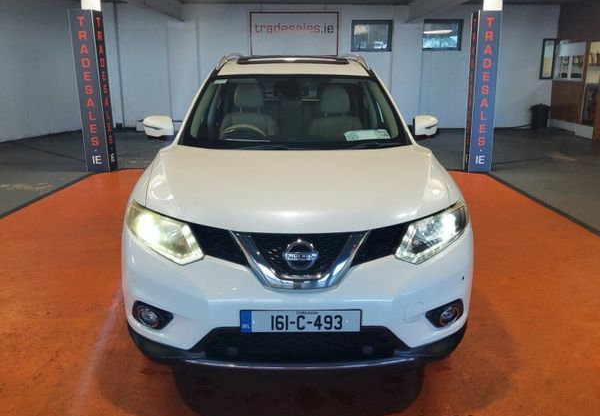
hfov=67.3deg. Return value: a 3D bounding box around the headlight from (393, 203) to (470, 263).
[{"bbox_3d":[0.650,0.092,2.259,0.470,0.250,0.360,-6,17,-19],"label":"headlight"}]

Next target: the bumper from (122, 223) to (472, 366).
[{"bbox_3d":[-0.005,0.376,2.197,1.780,0.600,0.570,-1,17,-2],"label":"bumper"}]

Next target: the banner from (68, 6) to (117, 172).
[{"bbox_3d":[-3.190,-1.763,7.008,0.350,2.380,0.320,1,17,2],"label":"banner"}]

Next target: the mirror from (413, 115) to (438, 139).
[{"bbox_3d":[0.910,-0.584,3.280,0.195,0.170,0.160,-1,17,-2],"label":"mirror"}]

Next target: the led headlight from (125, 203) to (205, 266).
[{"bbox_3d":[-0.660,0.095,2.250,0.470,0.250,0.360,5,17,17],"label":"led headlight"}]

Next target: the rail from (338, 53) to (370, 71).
[{"bbox_3d":[0.480,-1.345,4.190,0.080,0.140,1.550,-1,17,-2],"label":"rail"}]

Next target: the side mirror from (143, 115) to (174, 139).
[{"bbox_3d":[-1.020,-0.579,3.250,0.220,0.170,0.160,-1,17,-2],"label":"side mirror"}]

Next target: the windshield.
[{"bbox_3d":[-0.040,-0.694,3.028,1.430,0.140,0.980,-1,44,-2],"label":"windshield"}]

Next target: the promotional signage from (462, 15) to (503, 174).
[{"bbox_3d":[2.820,-1.763,7.008,0.350,2.380,0.320,1,17,2],"label":"promotional signage"}]

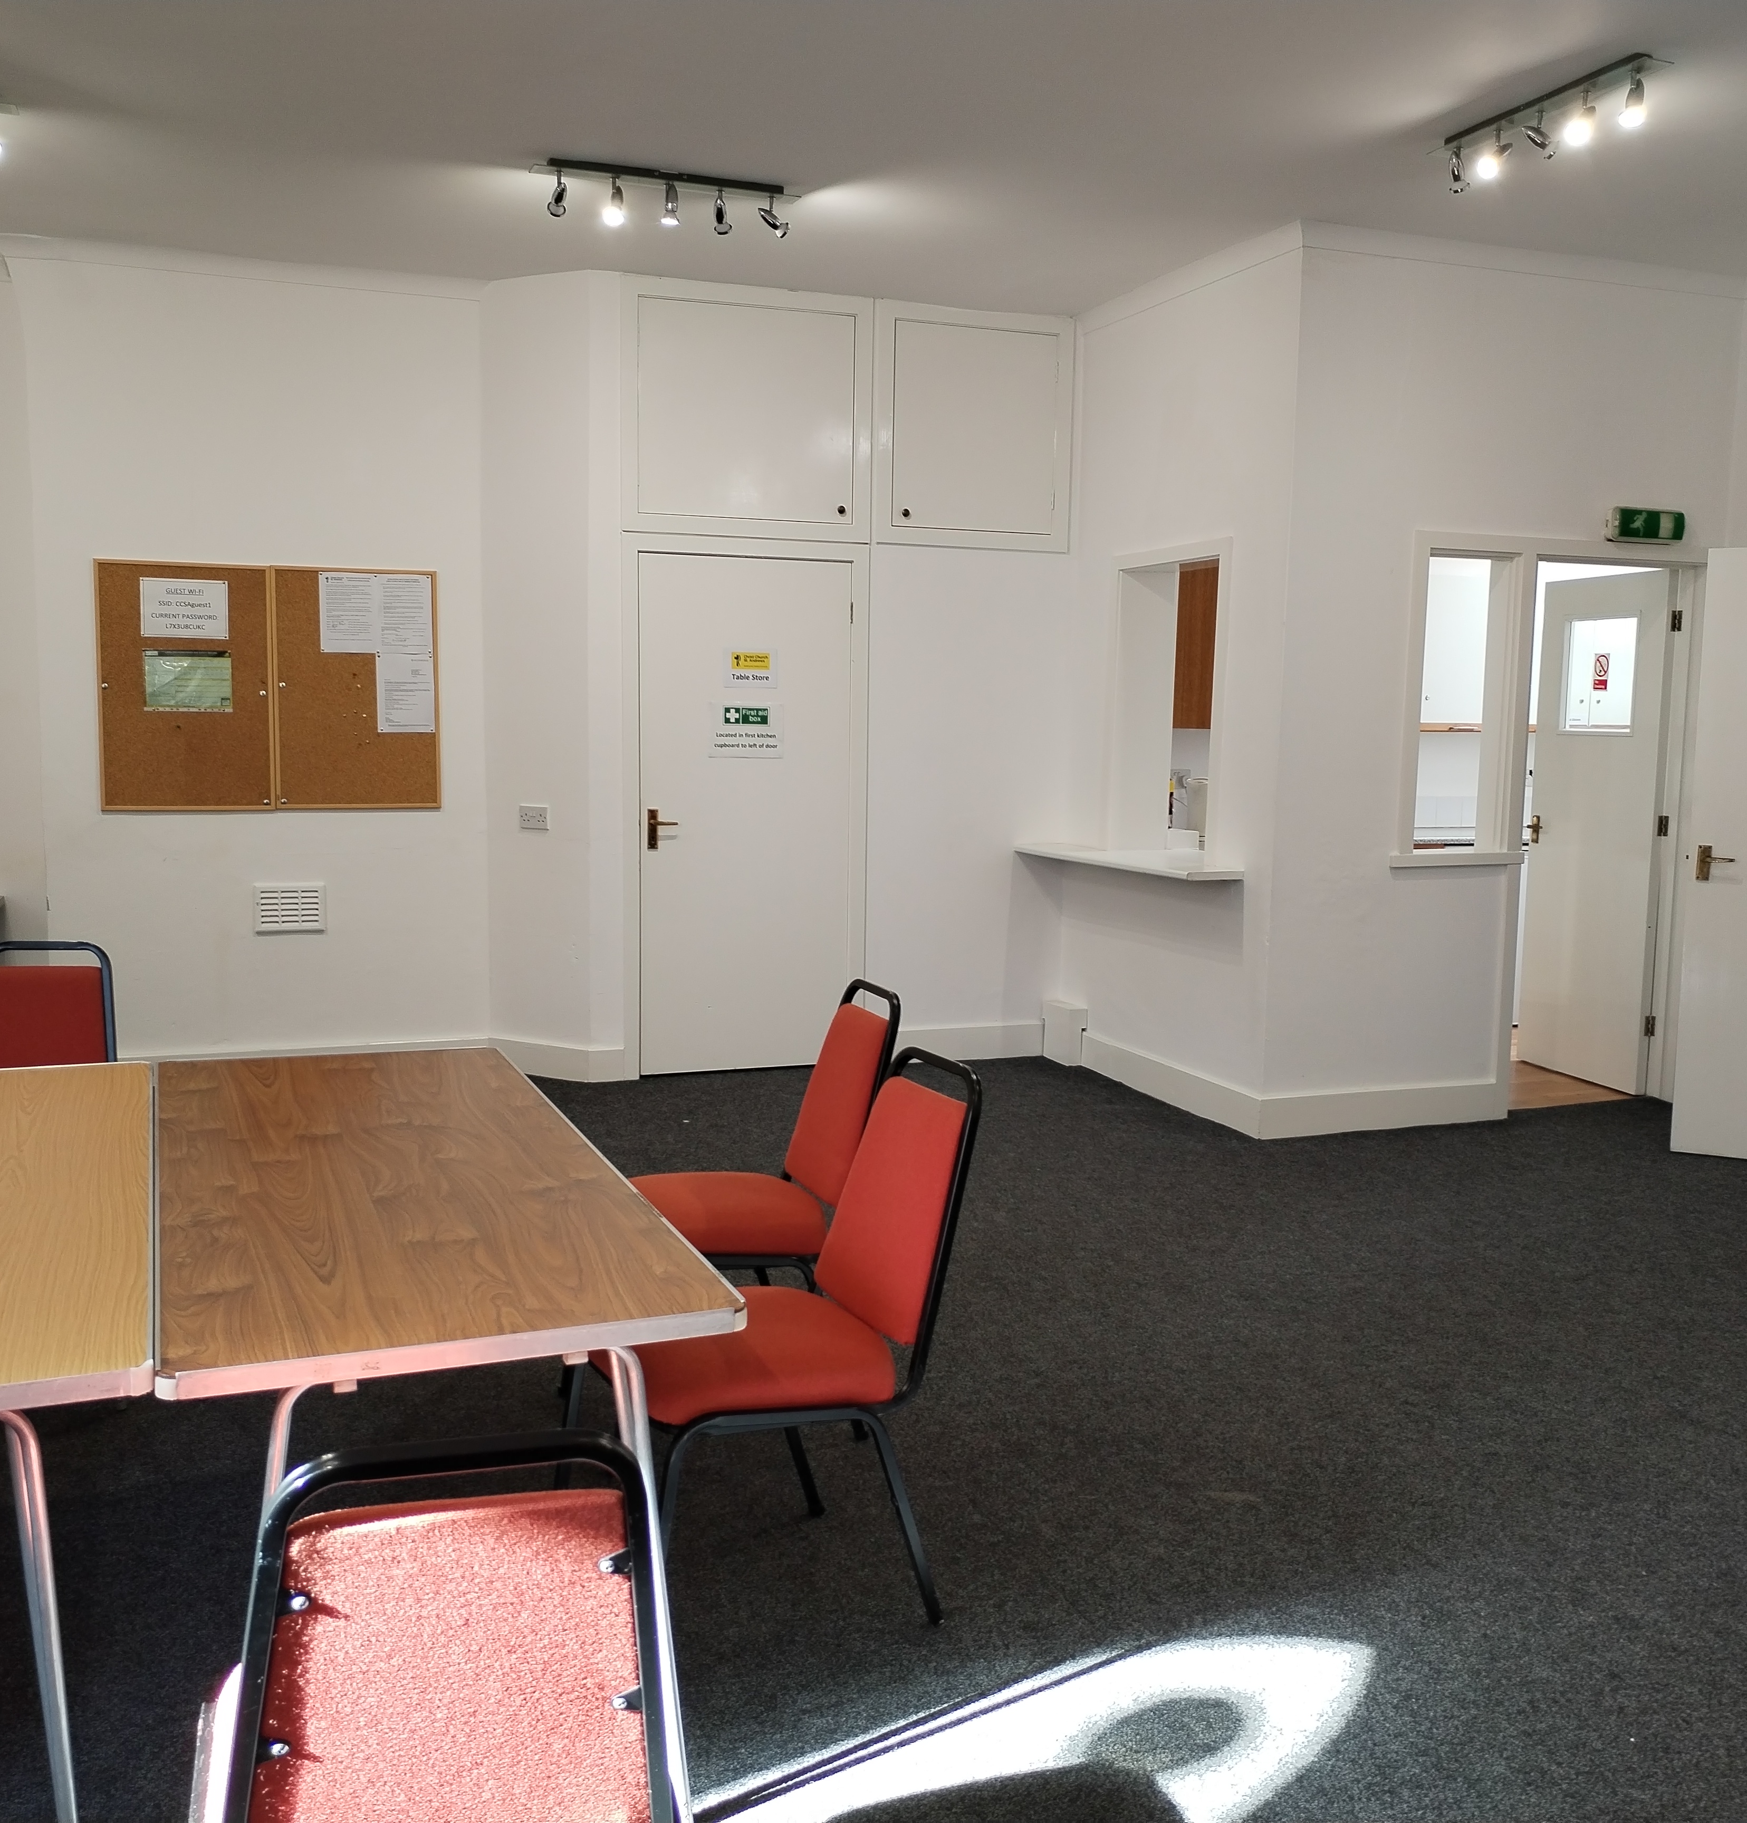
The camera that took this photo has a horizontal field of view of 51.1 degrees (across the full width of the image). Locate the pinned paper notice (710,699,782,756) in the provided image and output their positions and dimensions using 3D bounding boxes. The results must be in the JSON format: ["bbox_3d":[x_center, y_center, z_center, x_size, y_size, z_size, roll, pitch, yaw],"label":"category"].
[{"bbox_3d":[-0.493,-0.701,7.126,0.298,0.212,0.005,-1,7,-20],"label":"pinned paper notice"}]

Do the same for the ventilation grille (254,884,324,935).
[{"bbox_3d":[-2.180,-0.012,6.832,0.254,0.182,0.020,-1,7,-19],"label":"ventilation grille"}]

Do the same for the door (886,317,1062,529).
[{"bbox_3d":[0.404,-1.920,7.268,0.704,0.793,0.040,-2,7,-21],"label":"door"}]

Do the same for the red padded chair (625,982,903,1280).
[{"bbox_3d":[-0.268,0.602,3.757,0.600,0.885,0.450,-2,7,-23],"label":"red padded chair"}]

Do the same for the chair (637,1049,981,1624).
[{"bbox_3d":[-0.175,0.685,2.977,0.600,0.868,0.460,-2,7,-24],"label":"chair"}]

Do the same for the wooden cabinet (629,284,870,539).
[{"bbox_3d":[-0.476,-1.909,6.999,0.856,0.800,0.035,-1,7,-20],"label":"wooden cabinet"}]

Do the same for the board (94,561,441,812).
[{"bbox_3d":[-2.204,-0.815,6.718,1.197,0.899,0.025,-2,7,-21],"label":"board"}]

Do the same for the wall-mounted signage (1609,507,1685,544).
[{"bbox_3d":[2.763,-1.370,6.532,0.315,0.122,0.065,-1,7,-20],"label":"wall-mounted signage"}]

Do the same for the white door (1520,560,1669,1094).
[{"bbox_3d":[2.889,-0.324,7.318,0.045,2.004,0.715,-1,7,-17],"label":"white door"}]

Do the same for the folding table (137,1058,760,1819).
[{"bbox_3d":[-0.830,0.762,3.100,0.701,0.707,1.831,-2,7,-21],"label":"folding table"}]

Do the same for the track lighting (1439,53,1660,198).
[{"bbox_3d":[1.730,-2.022,4.715,0.110,0.155,0.780,-1,7,-20],"label":"track lighting"}]

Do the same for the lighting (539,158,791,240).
[{"bbox_3d":[-0.602,-2.141,5.490,0.780,0.155,0.110,-1,7,-20],"label":"lighting"}]

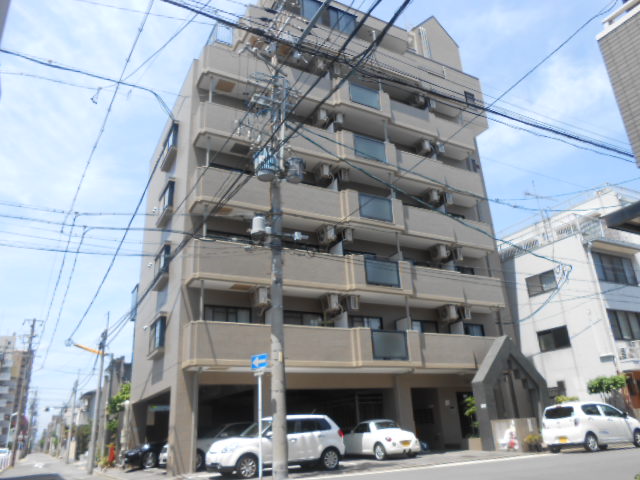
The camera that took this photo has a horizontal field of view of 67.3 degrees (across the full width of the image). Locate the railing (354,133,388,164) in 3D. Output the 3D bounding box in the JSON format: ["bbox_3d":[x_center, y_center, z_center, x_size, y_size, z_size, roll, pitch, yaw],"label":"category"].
[{"bbox_3d":[2.291,-4.090,21.583,1.620,1.090,0.080,7,-23,-24],"label":"railing"}]

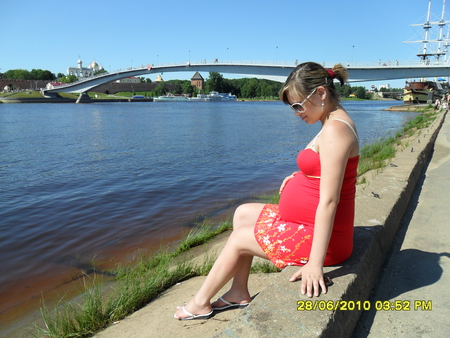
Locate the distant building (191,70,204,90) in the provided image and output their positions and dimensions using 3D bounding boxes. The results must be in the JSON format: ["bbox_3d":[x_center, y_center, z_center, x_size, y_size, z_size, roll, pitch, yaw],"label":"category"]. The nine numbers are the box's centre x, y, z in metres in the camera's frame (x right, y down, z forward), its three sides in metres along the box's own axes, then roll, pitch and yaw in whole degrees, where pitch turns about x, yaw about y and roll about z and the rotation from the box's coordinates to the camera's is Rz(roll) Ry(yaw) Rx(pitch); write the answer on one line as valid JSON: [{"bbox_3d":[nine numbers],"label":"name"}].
[{"bbox_3d":[-29.285,-93.181,374.000,11.000,22.000,11.000,7,13,32],"label":"distant building"}]

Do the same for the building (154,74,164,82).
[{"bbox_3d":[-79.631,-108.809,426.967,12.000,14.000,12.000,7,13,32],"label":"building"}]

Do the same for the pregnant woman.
[{"bbox_3d":[0.172,0.178,1.611,0.800,1.240,0.500,4,12,18],"label":"pregnant woman"}]

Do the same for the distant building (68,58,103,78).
[{"bbox_3d":[-134.181,-95.706,337.809,24.000,24.000,31.000,7,13,32],"label":"distant building"}]

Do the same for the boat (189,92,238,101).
[{"bbox_3d":[-11.227,-70.293,342.874,8.500,8.000,55.000,7,13,32],"label":"boat"}]

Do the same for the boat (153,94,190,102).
[{"bbox_3d":[-46.599,-61.406,305.898,7.000,7.000,42.000,7,13,32],"label":"boat"}]

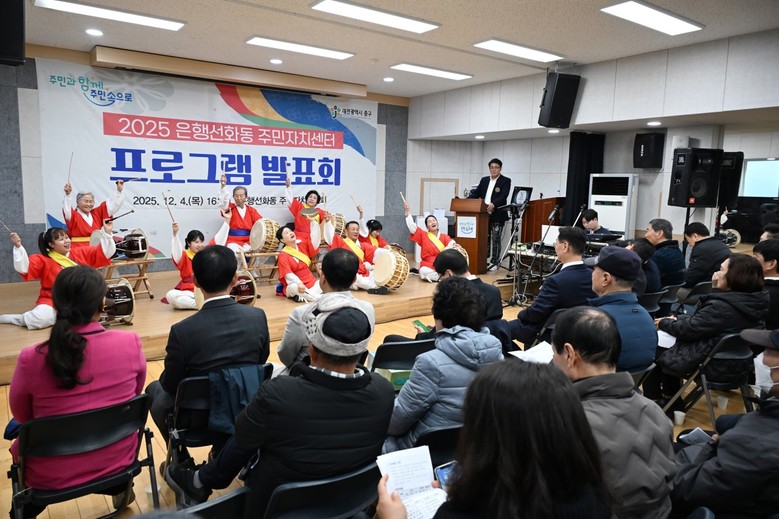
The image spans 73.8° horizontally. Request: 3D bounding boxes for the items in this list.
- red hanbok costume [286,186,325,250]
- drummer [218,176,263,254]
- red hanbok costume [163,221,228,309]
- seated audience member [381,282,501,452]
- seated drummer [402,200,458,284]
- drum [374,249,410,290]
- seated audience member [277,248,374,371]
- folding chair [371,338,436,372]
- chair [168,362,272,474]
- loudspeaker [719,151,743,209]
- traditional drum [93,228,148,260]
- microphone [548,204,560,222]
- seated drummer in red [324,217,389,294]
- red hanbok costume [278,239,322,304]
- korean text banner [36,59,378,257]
[{"bbox_3d":[-1.143,-0.537,7.150,0.550,0.950,0.450,-3,9,-24],"label":"red hanbok costume"},{"bbox_3d":[-1.865,-0.351,6.641,0.620,1.420,0.650,-3,9,-28],"label":"drummer"},{"bbox_3d":[-2.100,0.054,5.650,0.680,0.870,0.560,-7,12,-44],"label":"red hanbok costume"},{"bbox_3d":[0.200,0.610,2.300,0.520,1.160,0.720,-2,9,-23],"label":"seated audience member"},{"bbox_3d":[0.557,-0.269,7.110,0.710,1.080,0.600,-3,9,-25],"label":"seated drummer"},{"bbox_3d":[0.031,0.131,6.470,0.250,0.450,0.450,12,0,-36],"label":"drum"},{"bbox_3d":[-0.414,0.545,2.926,0.520,1.260,0.750,-5,10,-35],"label":"seated audience member"},{"bbox_3d":[0.014,0.755,2.935,0.450,0.770,0.480,-4,10,-33],"label":"folding chair"},{"bbox_3d":[-0.841,0.846,2.497,0.460,0.770,0.480,-5,10,-35],"label":"chair"},{"bbox_3d":[4.137,-0.981,6.450,0.390,0.670,0.420,7,10,37],"label":"loudspeaker"},{"bbox_3d":[-3.120,-0.173,6.000,0.520,0.390,0.390,-6,11,-41],"label":"traditional drum"},{"bbox_3d":[2.075,-0.589,6.550,0.050,0.240,0.050,31,0,12],"label":"microphone"},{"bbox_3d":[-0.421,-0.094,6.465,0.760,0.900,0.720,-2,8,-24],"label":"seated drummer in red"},{"bbox_3d":[-1.023,0.099,5.999,0.600,0.700,0.580,-4,10,-30],"label":"red hanbok costume"},{"bbox_3d":[-2.271,-1.346,7.975,5.080,2.600,0.040,-5,10,-35],"label":"korean text banner"}]

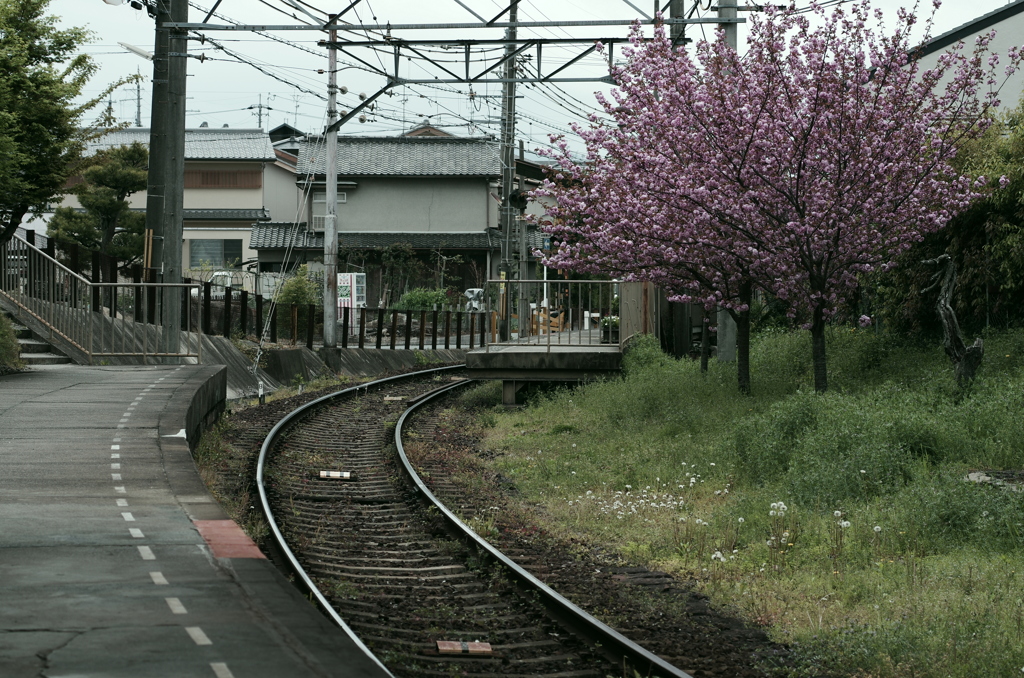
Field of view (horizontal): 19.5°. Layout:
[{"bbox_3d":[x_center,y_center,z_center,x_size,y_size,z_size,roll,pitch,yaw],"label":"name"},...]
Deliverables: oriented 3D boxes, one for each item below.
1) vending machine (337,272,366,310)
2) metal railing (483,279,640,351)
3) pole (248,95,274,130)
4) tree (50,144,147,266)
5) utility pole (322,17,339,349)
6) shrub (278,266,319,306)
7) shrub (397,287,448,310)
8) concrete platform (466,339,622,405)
[{"bbox_3d":[-4.632,-0.987,86.000,0.580,1.830,0.850,1,1,23],"label":"vending machine"},{"bbox_3d":[0.651,-0.329,44.600,2.100,1.070,0.100,0,1,-4],"label":"metal railing"},{"bbox_3d":[-19.871,-13.182,235.146,1.900,12.200,0.600,0,1,-5],"label":"pole"},{"bbox_3d":[-9.366,-2.567,68.000,2.500,3.850,2.400,0,1,0],"label":"tree"},{"bbox_3d":[-3.456,-3.003,57.000,0.270,6.380,0.270,0,1,0],"label":"utility pole"},{"bbox_3d":[-5.575,-0.955,78.000,1.100,2.000,1.100,0,1,0],"label":"shrub"},{"bbox_3d":[-2.610,-1.098,85.000,1.500,0.820,1.100,0,1,0],"label":"shrub"},{"bbox_3d":[0.905,0.521,47.987,2.350,0.820,8.000,0,1,6],"label":"concrete platform"}]

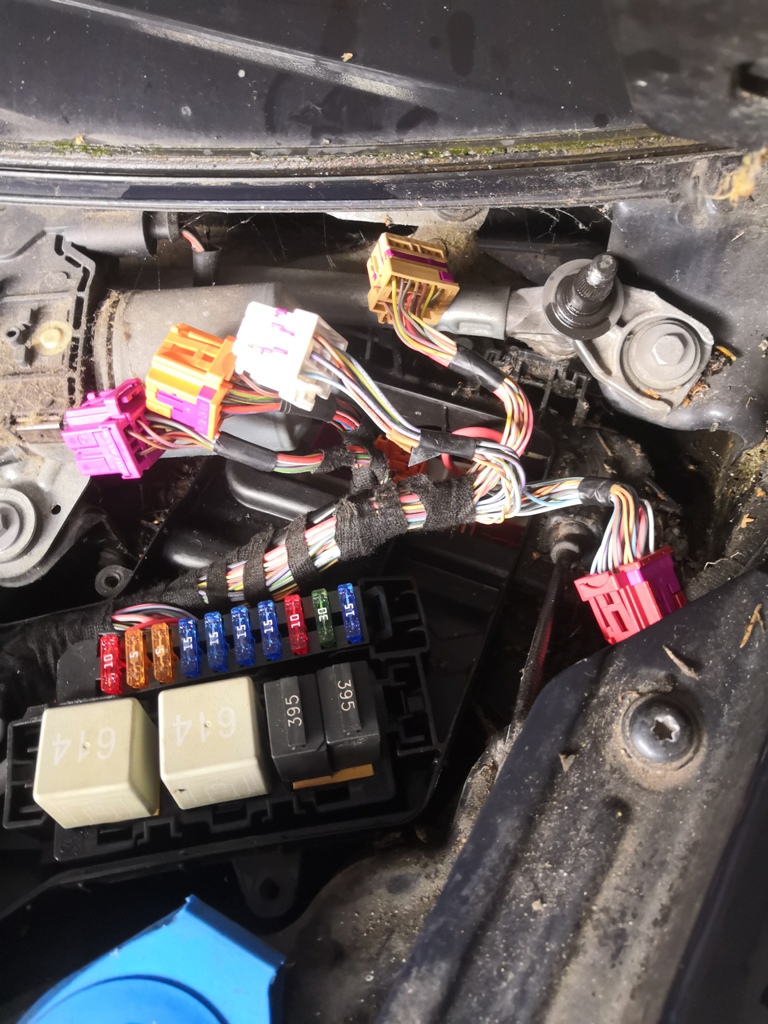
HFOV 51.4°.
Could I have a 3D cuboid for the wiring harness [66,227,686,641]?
[{"bbox_3d":[-0.005,-0.025,0.270,0.198,0.082,0.115,-1,52,2],"label":"wiring harness"}]

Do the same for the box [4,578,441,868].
[{"bbox_3d":[-0.053,0.067,0.259,0.139,0.047,0.082,-9,51,-3],"label":"box"}]

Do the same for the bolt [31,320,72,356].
[{"bbox_3d":[-0.118,-0.061,0.283,0.015,0.006,0.014,0,76,-2],"label":"bolt"}]

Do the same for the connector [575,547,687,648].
[{"bbox_3d":[0.083,0.029,0.268,0.020,0.028,0.027,-13,82,-42],"label":"connector"}]

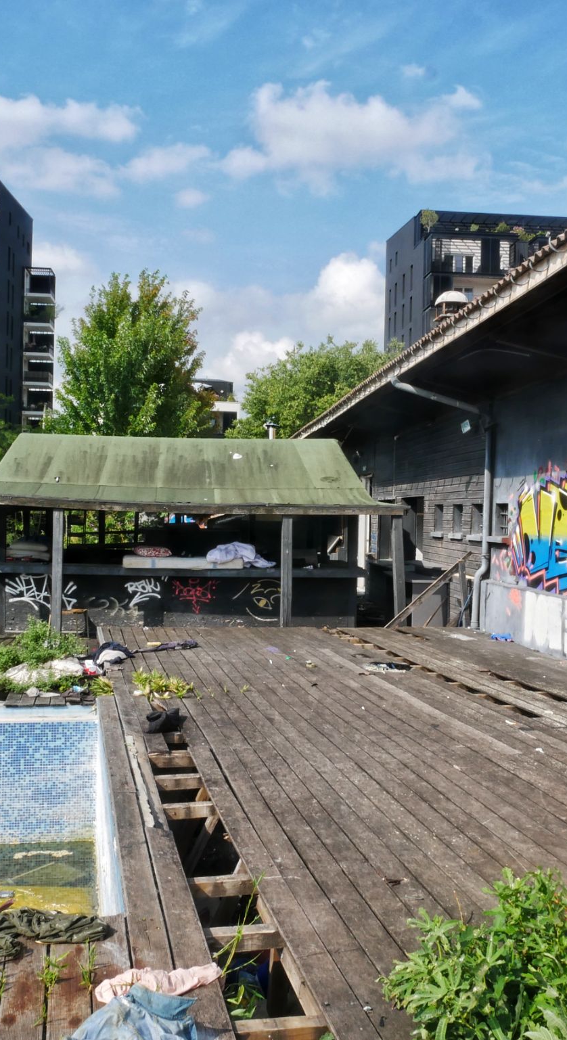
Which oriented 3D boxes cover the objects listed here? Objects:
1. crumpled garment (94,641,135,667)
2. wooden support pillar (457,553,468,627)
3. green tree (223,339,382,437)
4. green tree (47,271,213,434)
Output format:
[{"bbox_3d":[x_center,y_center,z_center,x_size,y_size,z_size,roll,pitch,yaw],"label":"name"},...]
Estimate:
[{"bbox_3d":[-1.900,1.490,10.800,0.480,0.200,0.420,1,0,11],"label":"crumpled garment"},{"bbox_3d":[2.810,1.100,15.050,0.110,1.120,0.110,1,0,-6],"label":"wooden support pillar"},{"bbox_3d":[1.050,-2.450,36.000,6.500,8.900,6.500,1,0,0],"label":"green tree"},{"bbox_3d":[-4.820,-2.900,30.000,5.200,9.700,5.200,1,0,0],"label":"green tree"}]

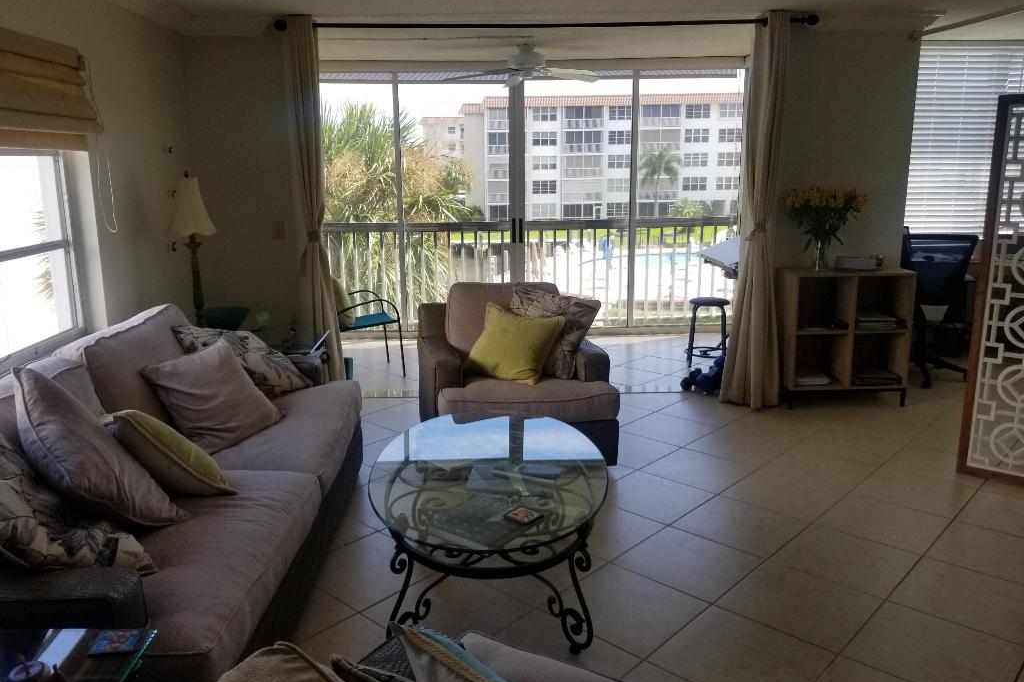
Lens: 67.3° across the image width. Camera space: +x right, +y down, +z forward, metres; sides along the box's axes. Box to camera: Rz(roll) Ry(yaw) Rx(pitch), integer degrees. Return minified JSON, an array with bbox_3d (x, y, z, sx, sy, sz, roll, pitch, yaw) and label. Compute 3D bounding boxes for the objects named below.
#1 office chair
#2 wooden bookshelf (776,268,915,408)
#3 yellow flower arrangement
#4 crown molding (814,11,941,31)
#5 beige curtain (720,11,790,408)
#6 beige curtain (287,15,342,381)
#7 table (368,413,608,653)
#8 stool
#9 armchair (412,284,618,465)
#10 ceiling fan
[{"bbox_3d":[3.043,-0.232,5.598,0.640,1.080,0.640,0,12,2],"label":"office chair"},{"bbox_3d":[2.208,-0.033,5.160,0.790,0.880,0.340,0,12,0],"label":"wooden bookshelf"},{"bbox_3d":[2.031,-0.778,4.988,0.560,0.460,0.450,0,12,0],"label":"yellow flower arrangement"},{"bbox_3d":[2.267,-1.983,4.809,0.830,0.120,0.110,0,12,0],"label":"crown molding"},{"bbox_3d":[1.589,-0.781,4.916,0.400,2.450,0.220,0,12,0],"label":"beige curtain"},{"bbox_3d":[-1.249,-0.773,4.918,0.330,2.450,0.220,0,12,0],"label":"beige curtain"},{"bbox_3d":[-0.081,0.681,2.900,0.860,0.456,1.360,0,12,0],"label":"table"},{"bbox_3d":[1.569,-0.087,6.151,0.380,0.580,0.380,0,12,0],"label":"stool"},{"bbox_3d":[-0.006,0.153,4.334,0.970,0.880,0.960,-3,12,-12],"label":"armchair"},{"bbox_3d":[0.087,-2.091,5.788,1.250,0.350,1.250,0,12,0],"label":"ceiling fan"}]

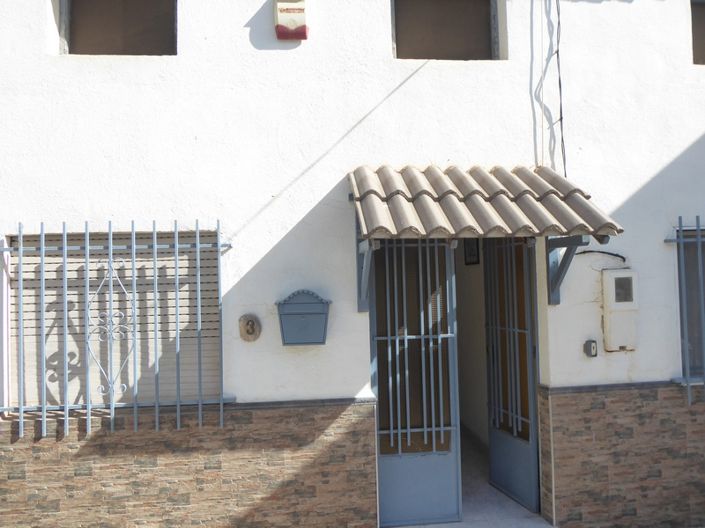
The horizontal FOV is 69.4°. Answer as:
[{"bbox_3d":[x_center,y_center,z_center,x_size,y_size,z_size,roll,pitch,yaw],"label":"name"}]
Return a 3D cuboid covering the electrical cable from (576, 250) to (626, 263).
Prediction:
[{"bbox_3d":[1.709,-0.050,3.507,0.381,0.087,0.040,-1,-2,-6],"label":"electrical cable"}]

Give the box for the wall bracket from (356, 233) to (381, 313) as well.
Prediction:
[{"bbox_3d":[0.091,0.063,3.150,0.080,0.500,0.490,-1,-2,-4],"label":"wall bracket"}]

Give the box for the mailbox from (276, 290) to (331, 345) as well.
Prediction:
[{"bbox_3d":[-0.312,0.349,3.304,0.356,0.353,0.105,-1,-2,-4],"label":"mailbox"}]

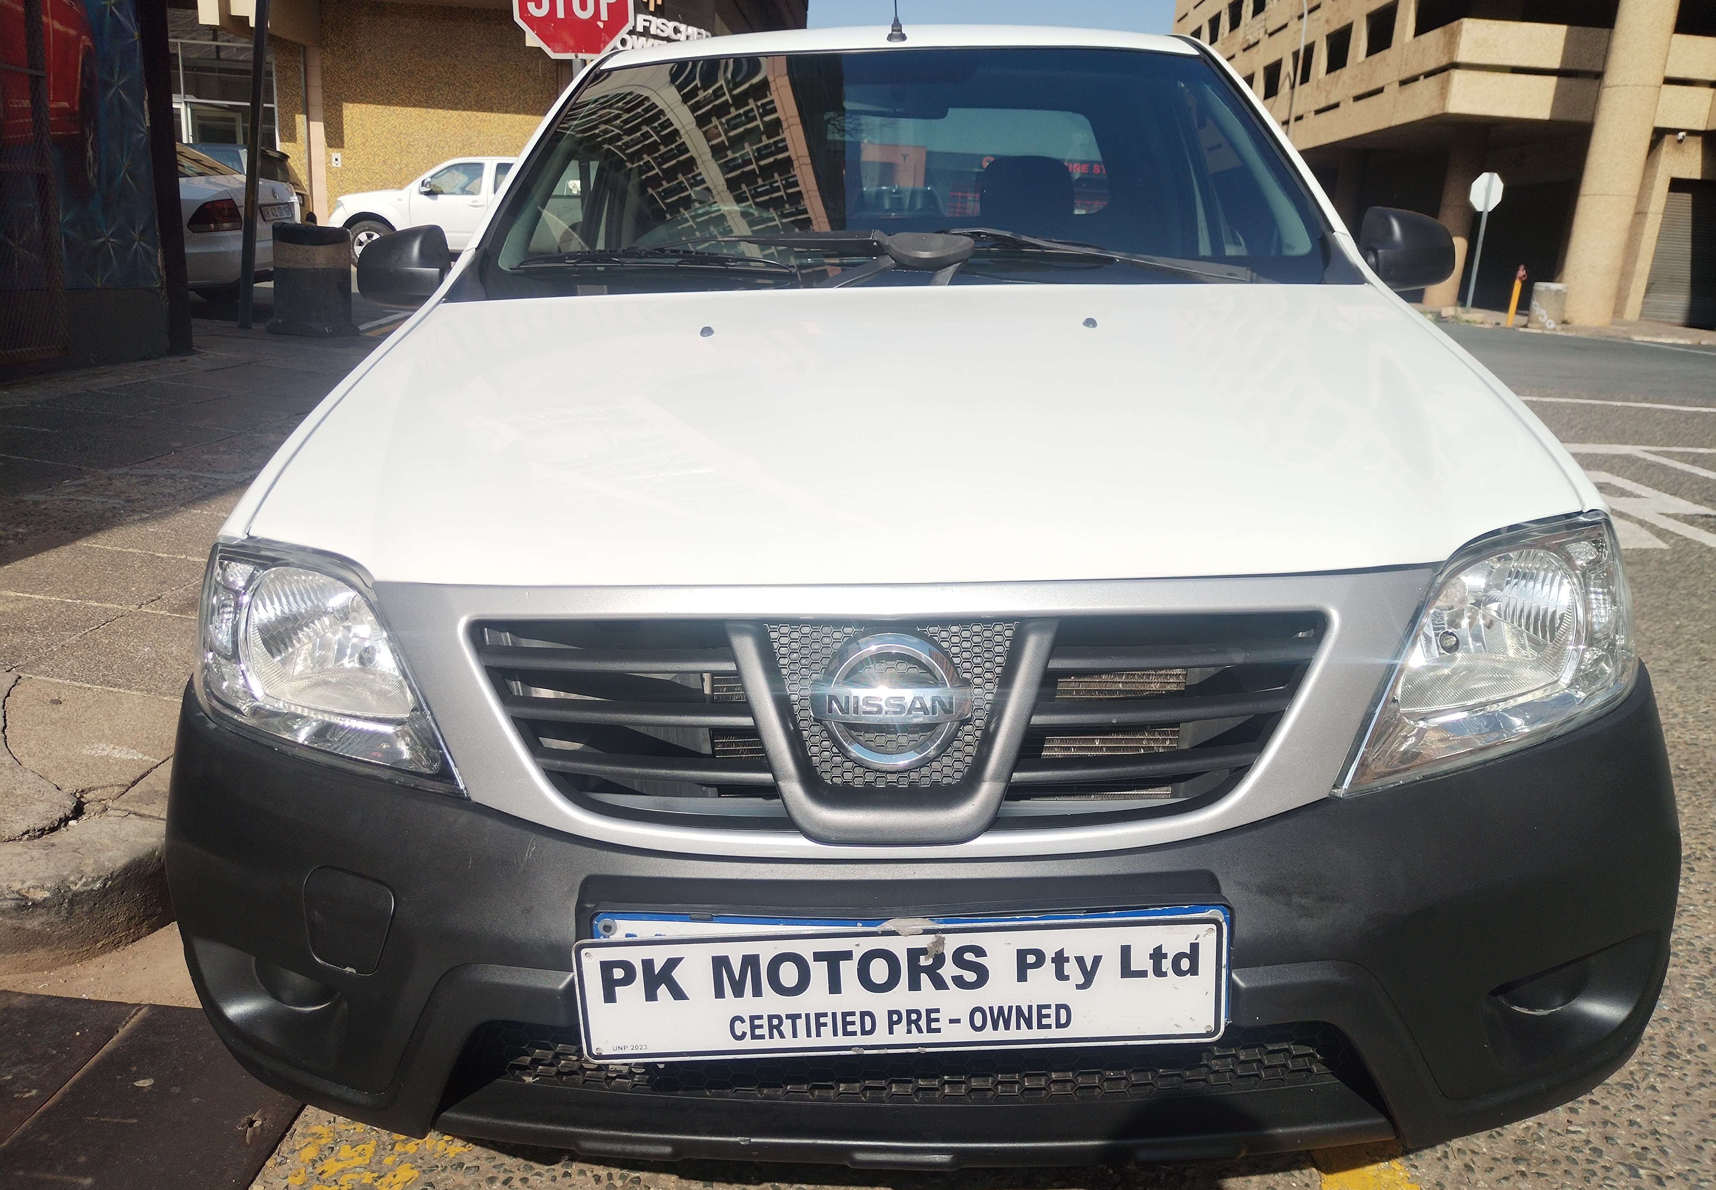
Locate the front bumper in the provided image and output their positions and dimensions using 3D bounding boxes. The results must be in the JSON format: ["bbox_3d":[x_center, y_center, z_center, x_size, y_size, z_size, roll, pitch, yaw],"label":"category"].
[{"bbox_3d":[0.041,0.305,1.249,1.660,0.440,0.450,-1,14,2],"label":"front bumper"}]

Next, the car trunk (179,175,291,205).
[{"bbox_3d":[-5.620,-3.620,11.600,0.550,0.360,1.200,-2,15,9],"label":"car trunk"}]

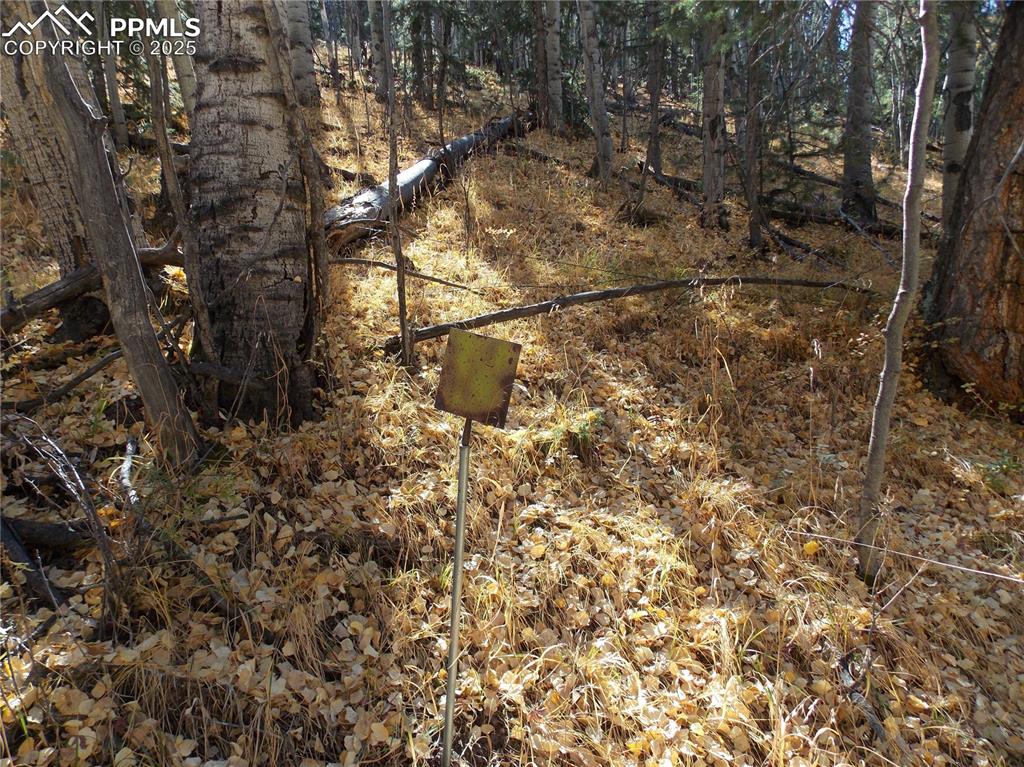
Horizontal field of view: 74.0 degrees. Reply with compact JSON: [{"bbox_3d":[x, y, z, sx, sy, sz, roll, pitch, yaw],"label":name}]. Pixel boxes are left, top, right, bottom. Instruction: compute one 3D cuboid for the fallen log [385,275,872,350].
[{"bbox_3d":[0.812,-0.493,4.174,3.122,0.216,0.249,-7,11,-13],"label":"fallen log"}]

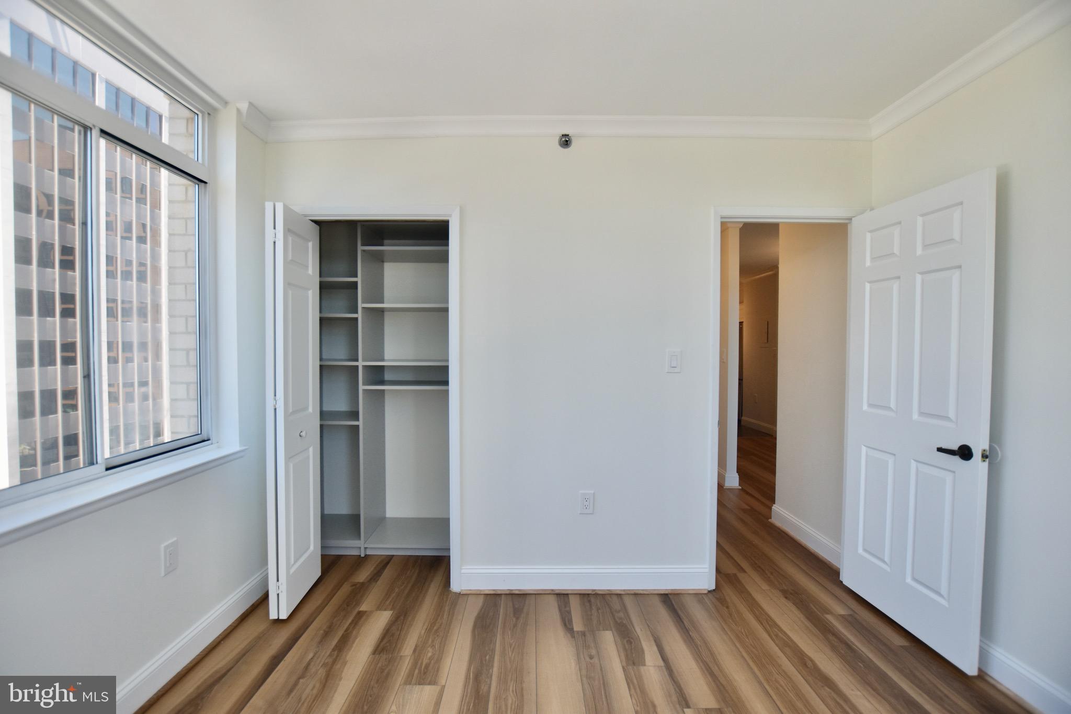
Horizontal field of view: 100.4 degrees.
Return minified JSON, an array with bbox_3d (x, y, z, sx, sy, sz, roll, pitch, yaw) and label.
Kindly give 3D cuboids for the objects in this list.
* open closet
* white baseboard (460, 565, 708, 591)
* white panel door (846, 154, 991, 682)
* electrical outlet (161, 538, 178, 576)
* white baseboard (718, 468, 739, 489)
[{"bbox_3d":[-0.890,0.259,2.725,0.880,2.040,1.080,0,1,0],"label":"open closet"},{"bbox_3d":[0.269,1.210,2.444,1.340,0.145,0.018,0,1,0],"label":"white baseboard"},{"bbox_3d":[1.752,0.262,2.107,0.038,2.030,0.710,0,1,-3],"label":"white panel door"},{"bbox_3d":[-1.460,0.802,1.789,0.010,0.125,0.078,0,1,0],"label":"electrical outlet"},{"bbox_3d":[1.916,1.196,4.429,0.145,0.135,0.190,0,1,0],"label":"white baseboard"}]

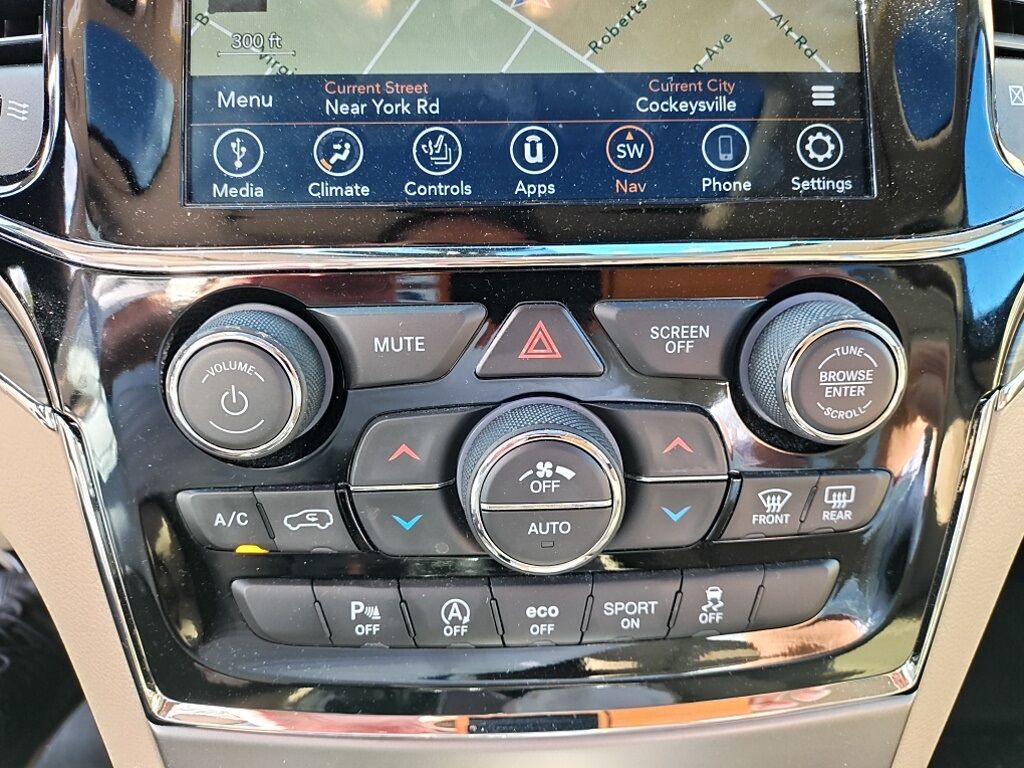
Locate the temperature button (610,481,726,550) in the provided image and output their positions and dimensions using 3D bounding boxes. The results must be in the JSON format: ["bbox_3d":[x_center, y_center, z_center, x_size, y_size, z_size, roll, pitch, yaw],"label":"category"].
[{"bbox_3d":[0.040,0.035,0.201,0.034,0.020,0.007,-1,14,-2],"label":"temperature button"}]

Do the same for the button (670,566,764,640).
[{"bbox_3d":[0.057,0.060,0.206,0.026,0.022,0.008,-1,14,-2],"label":"button"}]

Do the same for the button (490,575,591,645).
[{"bbox_3d":[0.008,0.062,0.206,0.028,0.021,0.007,-1,14,-2],"label":"button"}]

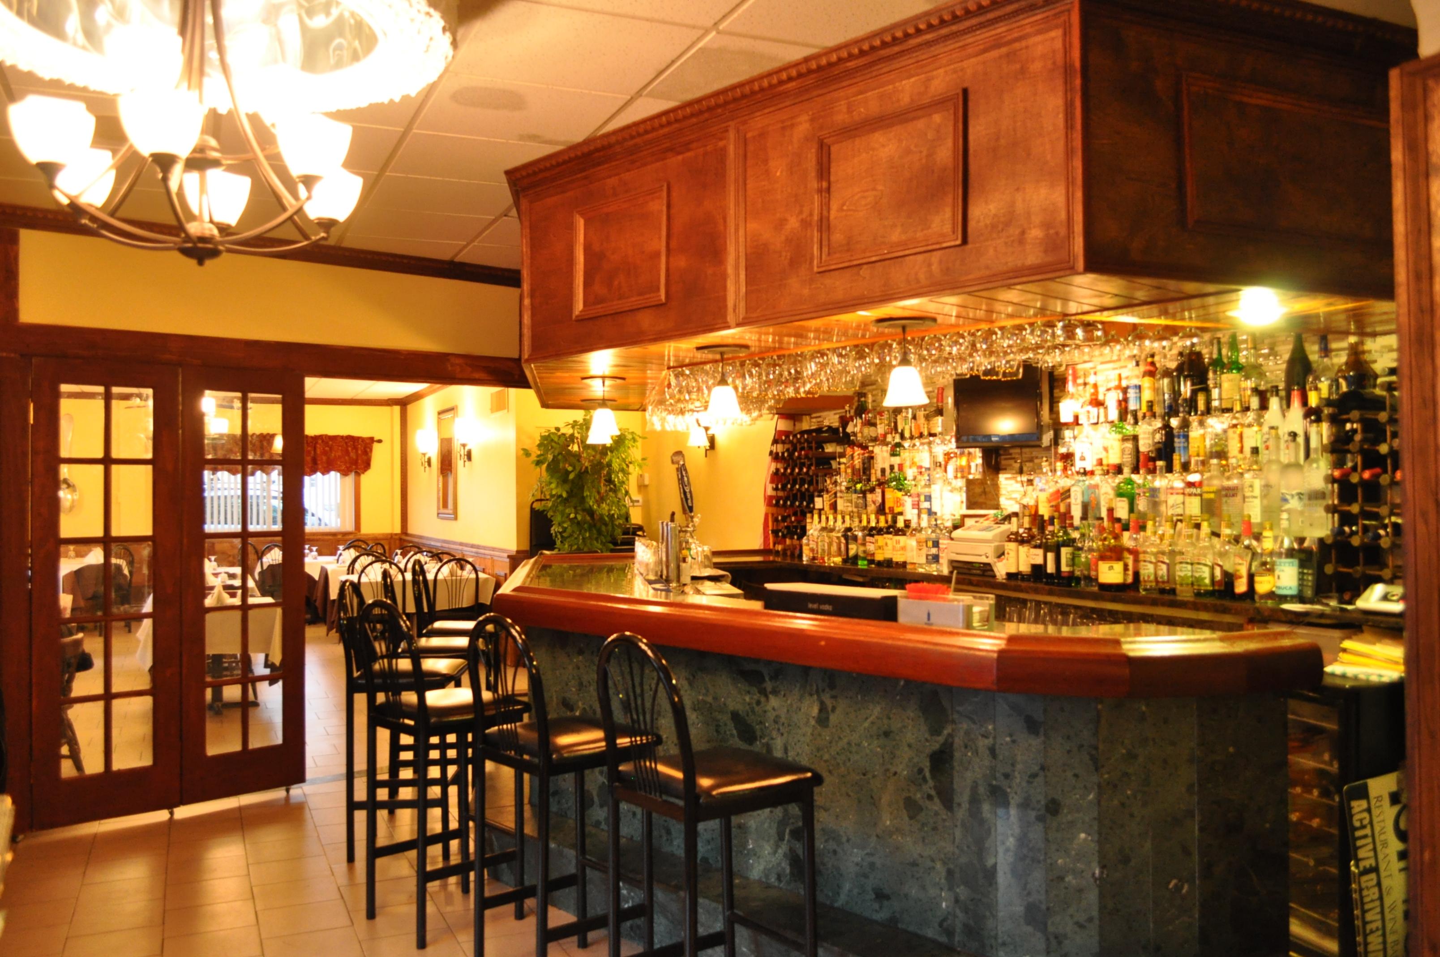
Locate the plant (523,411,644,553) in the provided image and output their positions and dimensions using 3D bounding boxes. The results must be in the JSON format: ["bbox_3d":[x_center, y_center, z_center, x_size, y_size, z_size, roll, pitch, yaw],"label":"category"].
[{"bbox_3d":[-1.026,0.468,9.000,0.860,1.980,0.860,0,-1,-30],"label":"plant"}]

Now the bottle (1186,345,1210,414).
[{"bbox_3d":[1.951,-0.405,4.902,0.090,0.294,0.095,0,-1,-41],"label":"bottle"}]

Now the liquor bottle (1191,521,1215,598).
[{"bbox_3d":[1.803,0.295,4.481,0.080,0.291,0.075,-1,-1,26],"label":"liquor bottle"}]

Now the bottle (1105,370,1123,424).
[{"bbox_3d":[1.746,-0.357,5.302,0.083,0.216,0.083,-1,-1,34],"label":"bottle"}]

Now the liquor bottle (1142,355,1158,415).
[{"bbox_3d":[1.909,-0.418,5.330,0.072,0.280,0.072,0,-1,-38],"label":"liquor bottle"}]

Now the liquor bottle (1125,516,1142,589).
[{"bbox_3d":[1.688,0.302,4.907,0.074,0.301,0.074,0,-1,-40],"label":"liquor bottle"}]

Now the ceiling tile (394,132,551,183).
[{"bbox_3d":[-0.907,-1.206,4.522,0.610,0.020,0.610,0,-1,-24],"label":"ceiling tile"}]

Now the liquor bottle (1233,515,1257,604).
[{"bbox_3d":[1.922,0.292,4.380,0.086,0.316,0.086,0,-1,-38],"label":"liquor bottle"}]

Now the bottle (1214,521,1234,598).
[{"bbox_3d":[1.899,0.292,4.500,0.086,0.310,0.086,0,-1,-38],"label":"bottle"}]

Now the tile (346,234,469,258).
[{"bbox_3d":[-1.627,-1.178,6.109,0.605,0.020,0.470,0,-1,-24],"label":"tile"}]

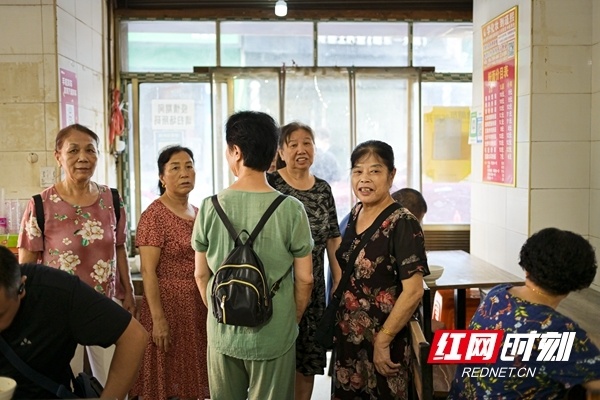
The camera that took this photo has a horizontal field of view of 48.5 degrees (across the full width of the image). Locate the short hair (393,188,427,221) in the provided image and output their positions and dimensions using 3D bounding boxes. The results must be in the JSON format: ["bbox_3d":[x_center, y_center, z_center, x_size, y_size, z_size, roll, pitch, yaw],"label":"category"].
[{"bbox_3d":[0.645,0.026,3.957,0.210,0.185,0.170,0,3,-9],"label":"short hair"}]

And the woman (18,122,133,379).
[{"bbox_3d":[-0.885,0.469,2.679,0.470,1.545,0.300,-1,3,-22],"label":"woman"}]

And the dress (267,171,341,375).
[{"bbox_3d":[-0.005,0.326,3.052,0.430,0.950,0.270,0,3,-1],"label":"dress"}]

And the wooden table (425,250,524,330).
[{"bbox_3d":[0.920,0.785,4.189,0.600,0.750,1.250,0,3,-2],"label":"wooden table"}]

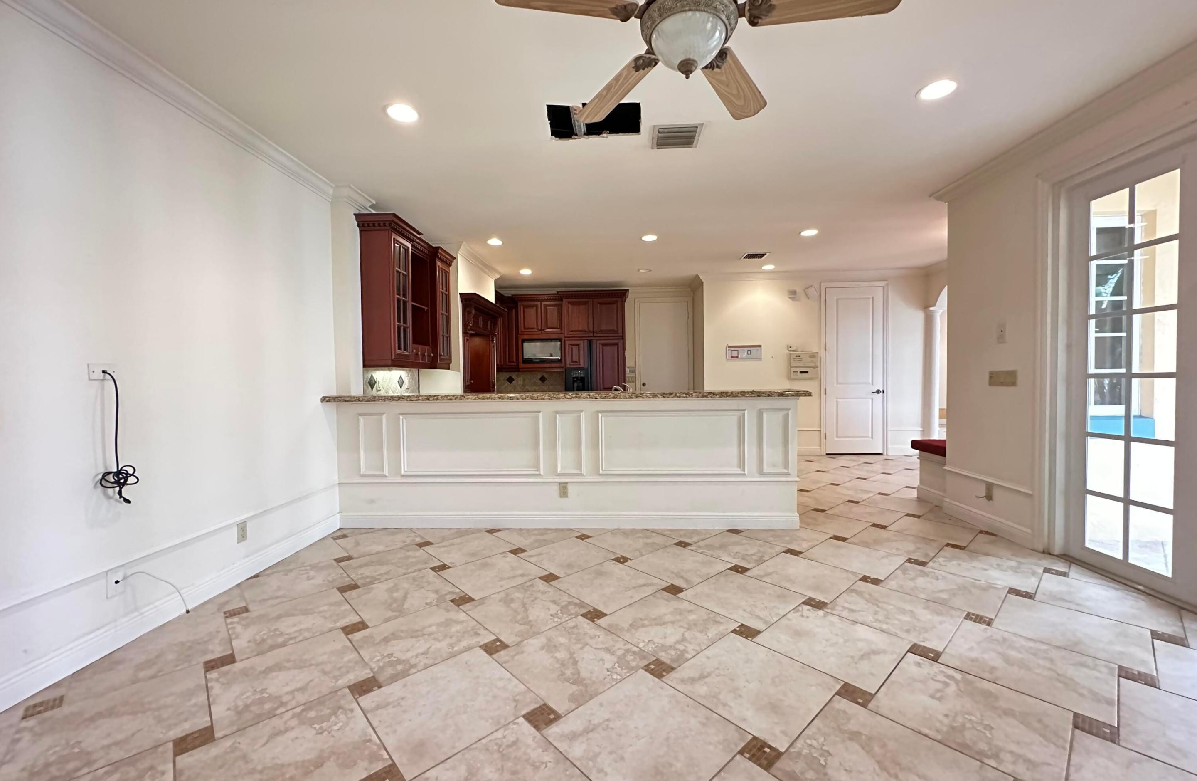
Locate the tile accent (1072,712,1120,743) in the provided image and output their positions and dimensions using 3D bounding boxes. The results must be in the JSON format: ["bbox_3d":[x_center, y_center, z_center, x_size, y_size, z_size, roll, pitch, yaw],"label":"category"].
[{"bbox_3d":[1.671,1.139,1.629,0.102,0.010,0.102,1,2,45],"label":"tile accent"}]

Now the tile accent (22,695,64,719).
[{"bbox_3d":[-2.079,1.191,1.815,0.102,0.010,0.102,-3,3,-44],"label":"tile accent"}]

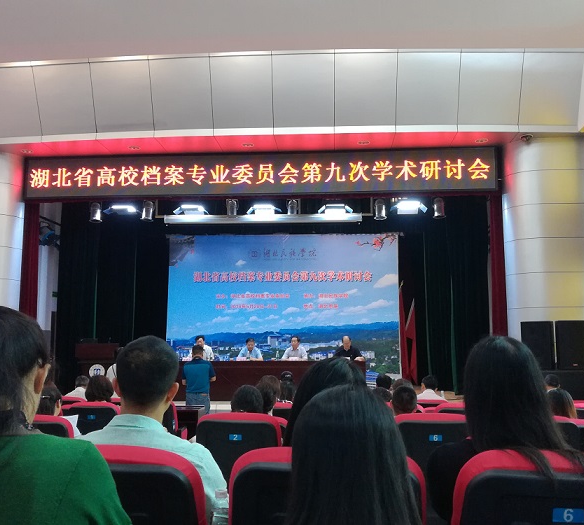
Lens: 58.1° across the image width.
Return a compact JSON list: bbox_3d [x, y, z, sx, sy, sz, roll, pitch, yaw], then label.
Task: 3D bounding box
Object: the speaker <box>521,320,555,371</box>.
[{"bbox_3d":[3.752,1.272,8.032,0.470,0.730,0.450,-3,-9,23],"label":"speaker"}]

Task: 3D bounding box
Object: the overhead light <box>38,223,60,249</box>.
[{"bbox_3d":[-4.604,-0.533,10.003,0.420,0.450,0.360,2,-7,-14],"label":"overhead light"}]

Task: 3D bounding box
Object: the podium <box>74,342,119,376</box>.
[{"bbox_3d":[-3.625,2.048,9.734,0.750,1.104,0.520,0,-7,3],"label":"podium"}]

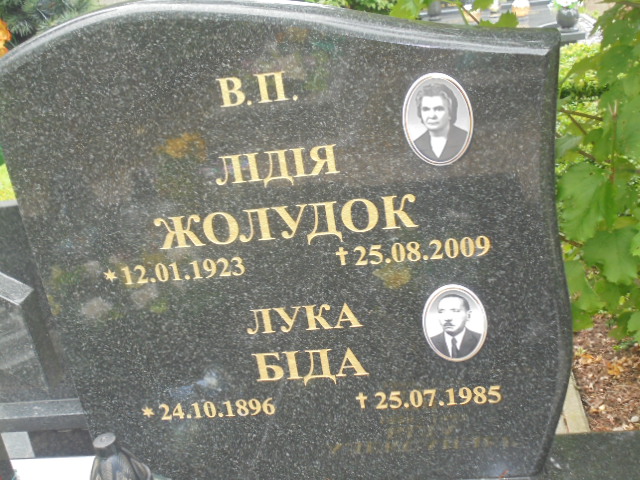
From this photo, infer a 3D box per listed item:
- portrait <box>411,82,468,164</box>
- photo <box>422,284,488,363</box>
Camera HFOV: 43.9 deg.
[{"bbox_3d":[0.152,-0.145,1.002,0.070,0.105,0.010,-5,20,9],"label":"portrait"},{"bbox_3d":[0.186,0.116,1.100,0.090,0.120,0.012,-5,20,9],"label":"photo"}]

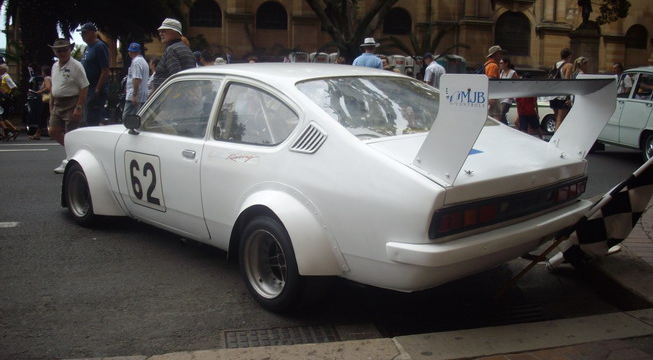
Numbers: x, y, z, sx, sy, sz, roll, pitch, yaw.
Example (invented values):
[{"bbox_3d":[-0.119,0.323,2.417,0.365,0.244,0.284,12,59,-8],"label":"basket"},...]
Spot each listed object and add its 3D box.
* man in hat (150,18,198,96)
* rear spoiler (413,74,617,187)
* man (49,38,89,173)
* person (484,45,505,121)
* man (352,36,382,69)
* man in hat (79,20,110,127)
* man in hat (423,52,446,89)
[{"bbox_3d":[-1.614,-0.777,7.386,0.420,1.820,0.560,2,9,7],"label":"man in hat"},{"bbox_3d":[0.976,-0.276,3.446,1.220,0.485,0.385,-8,14,-43],"label":"rear spoiler"},{"bbox_3d":[-3.258,-0.923,8.878,0.520,1.720,0.440,5,10,22],"label":"man"},{"bbox_3d":[3.008,-1.536,12.784,0.450,1.800,0.520,1,9,0],"label":"person"},{"bbox_3d":[0.626,-1.326,11.085,0.540,1.810,0.360,2,9,5],"label":"man"},{"bbox_3d":[-2.942,-1.083,8.988,0.400,1.840,0.550,-8,13,-44],"label":"man in hat"},{"bbox_3d":[2.187,-1.735,14.379,0.520,1.730,0.360,-7,12,-40],"label":"man in hat"}]

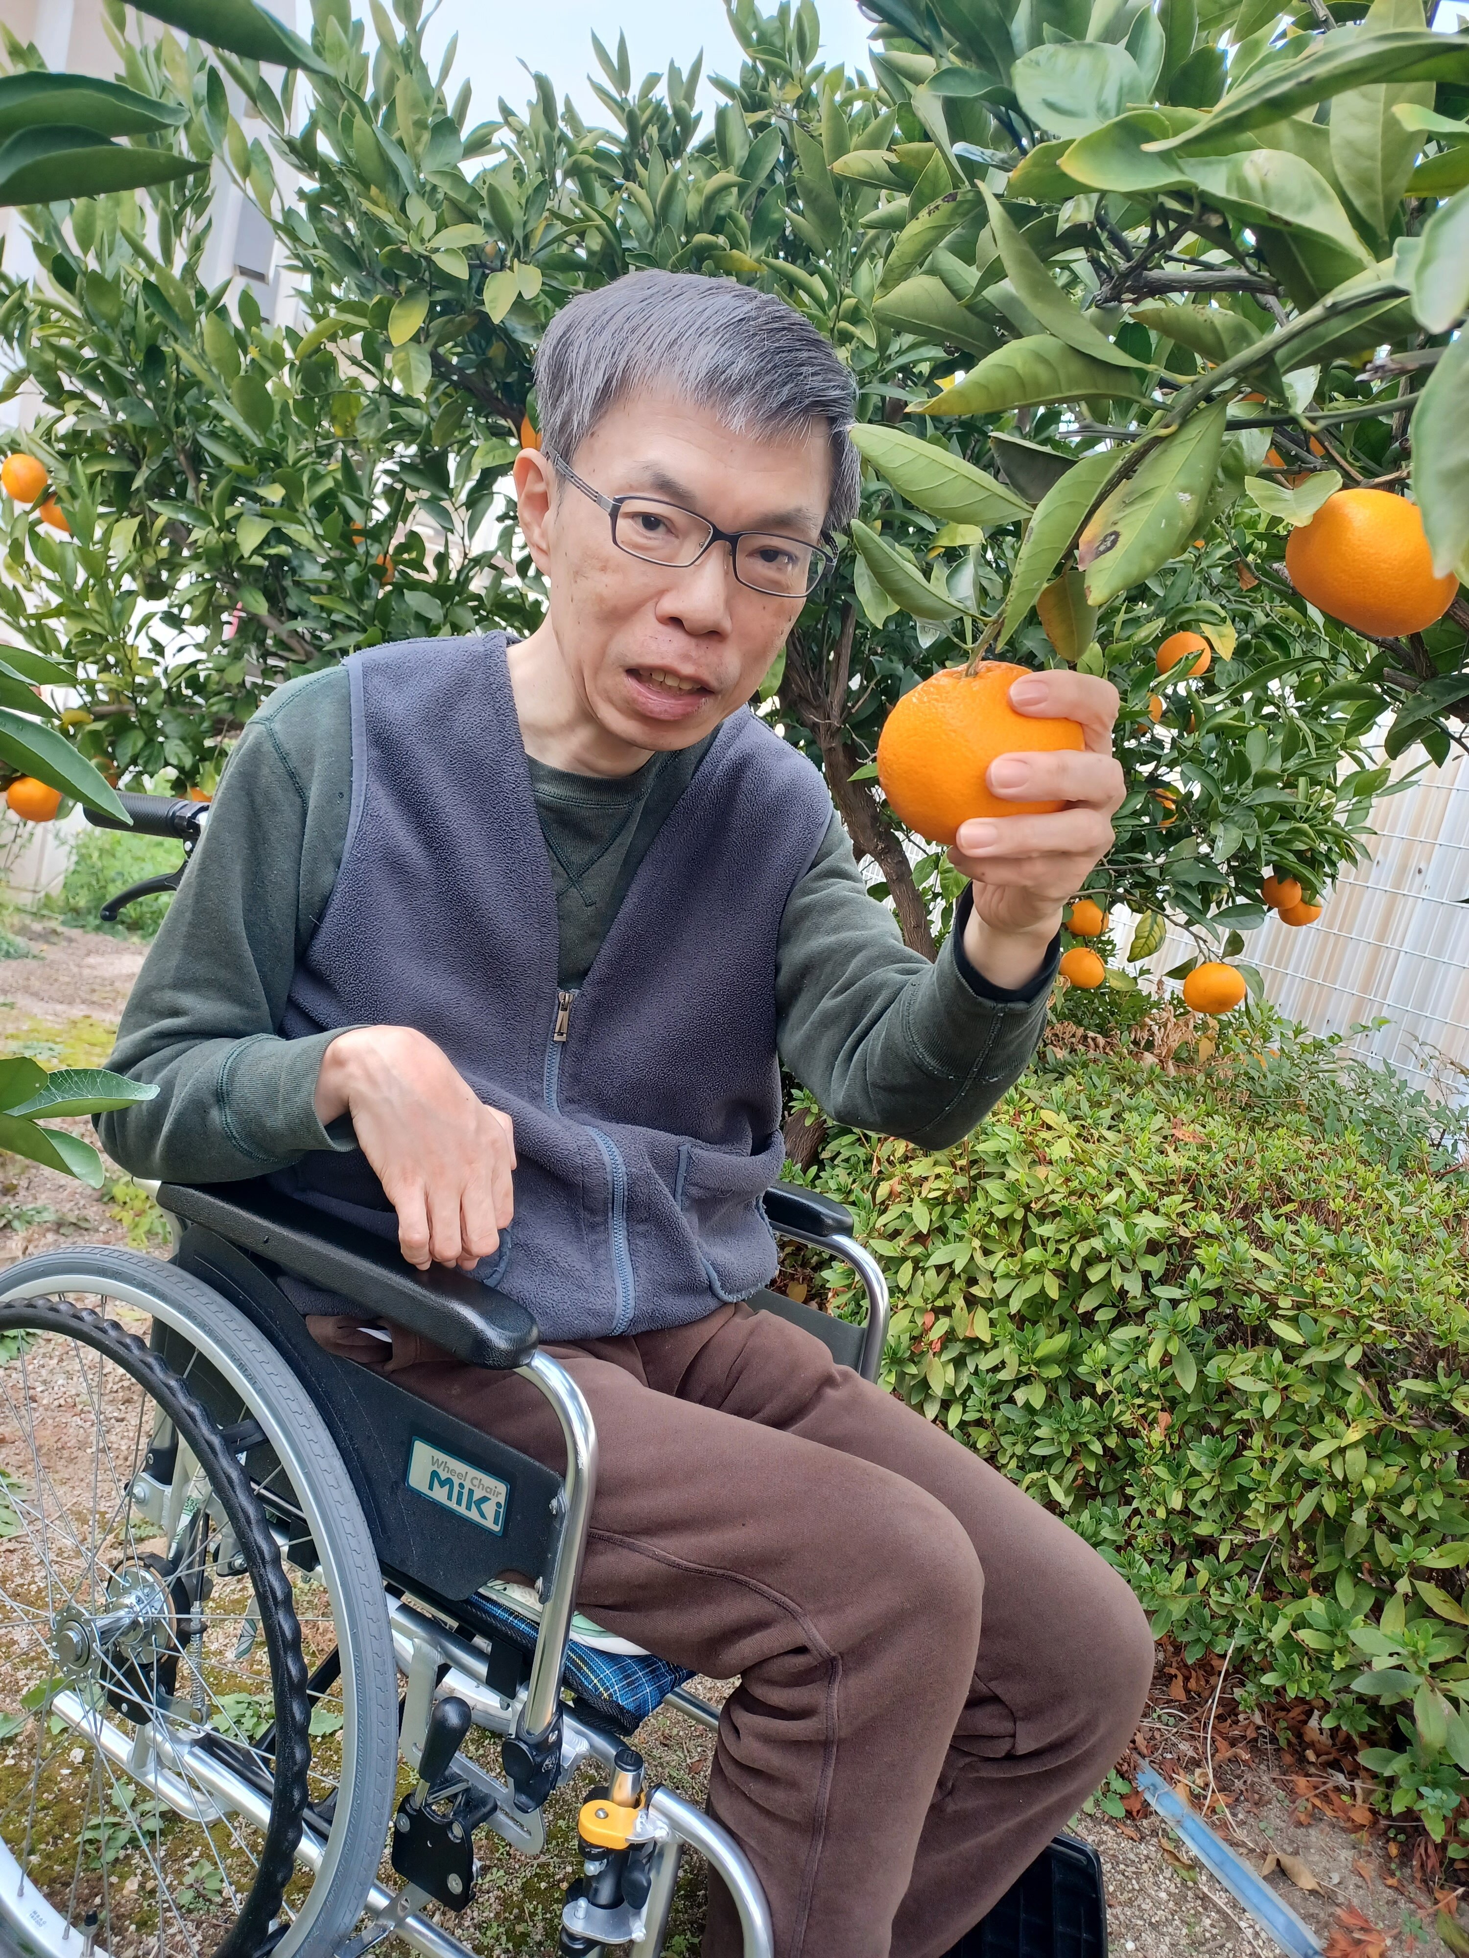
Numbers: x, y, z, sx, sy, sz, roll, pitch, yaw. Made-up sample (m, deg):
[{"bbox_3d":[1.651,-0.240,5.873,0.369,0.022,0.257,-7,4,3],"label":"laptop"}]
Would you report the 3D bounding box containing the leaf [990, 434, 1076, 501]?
[{"bbox_3d":[0.126,-0.208,0.580,0.062,0.042,0.035,13,11,0],"label":"leaf"}]

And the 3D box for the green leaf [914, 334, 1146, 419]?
[{"bbox_3d":[0.110,-0.226,0.530,0.084,0.034,0.038,13,11,0],"label":"green leaf"}]

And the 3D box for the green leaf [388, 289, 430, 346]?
[{"bbox_3d":[-0.369,-0.749,1.600,0.042,0.070,0.022,24,6,-13],"label":"green leaf"}]

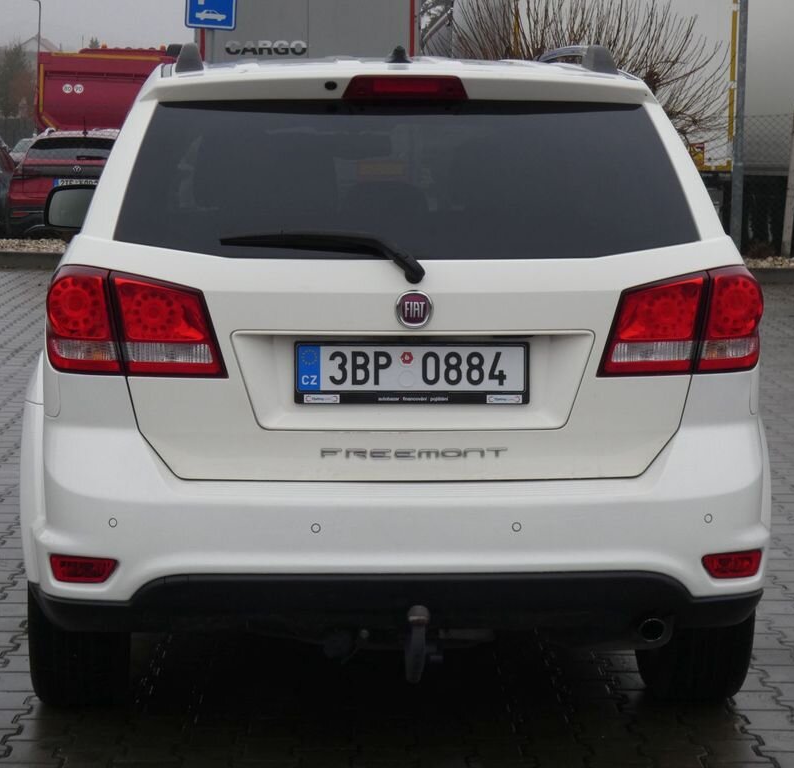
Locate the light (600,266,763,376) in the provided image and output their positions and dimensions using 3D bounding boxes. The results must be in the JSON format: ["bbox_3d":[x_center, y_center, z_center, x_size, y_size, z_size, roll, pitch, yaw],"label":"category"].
[{"bbox_3d":[0.660,-0.149,5.207,0.415,0.255,0.190,-1,7,-12],"label":"light"}]

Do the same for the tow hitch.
[{"bbox_3d":[0.049,0.589,5.101,0.065,0.165,0.200,0,7,-3],"label":"tow hitch"}]

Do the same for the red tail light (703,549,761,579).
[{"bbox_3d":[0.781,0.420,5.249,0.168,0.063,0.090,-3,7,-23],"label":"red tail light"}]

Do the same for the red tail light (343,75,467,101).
[{"bbox_3d":[0.020,-0.704,5.338,0.290,0.062,0.070,0,7,-3],"label":"red tail light"}]

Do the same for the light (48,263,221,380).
[{"bbox_3d":[-0.594,-0.147,5.136,0.415,0.255,0.190,1,7,6],"label":"light"}]

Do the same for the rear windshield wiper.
[{"bbox_3d":[-0.168,-0.285,5.069,0.470,0.125,0.070,0,-21,-3],"label":"rear windshield wiper"}]

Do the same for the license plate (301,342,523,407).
[{"bbox_3d":[0.035,-0.024,5.090,0.527,0.135,0.020,0,7,-3],"label":"license plate"}]

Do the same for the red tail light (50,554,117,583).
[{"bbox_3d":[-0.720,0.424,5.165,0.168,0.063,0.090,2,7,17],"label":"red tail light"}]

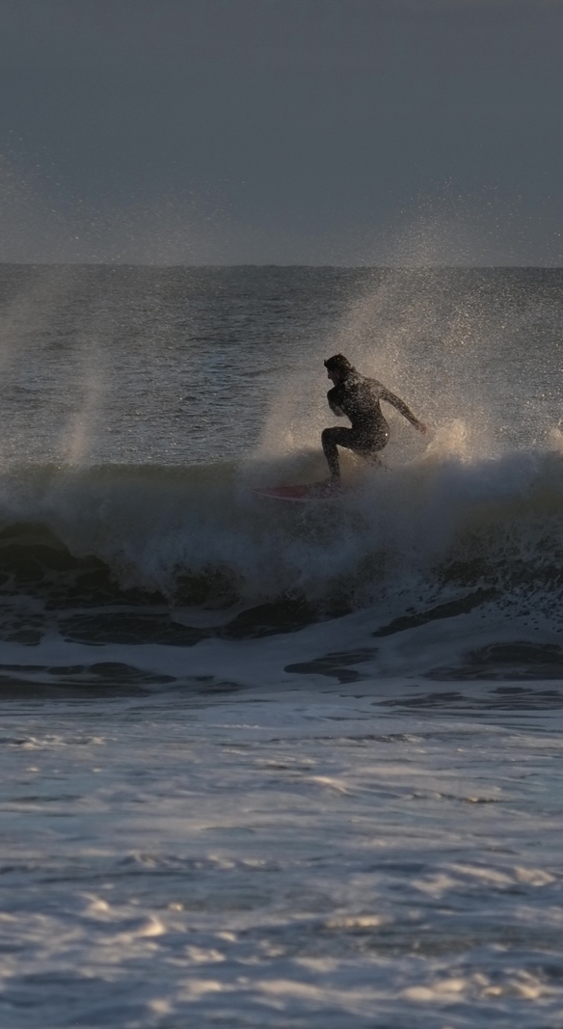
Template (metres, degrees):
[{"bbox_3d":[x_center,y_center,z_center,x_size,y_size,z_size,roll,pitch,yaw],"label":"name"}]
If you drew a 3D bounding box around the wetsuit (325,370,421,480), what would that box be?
[{"bbox_3d":[0.783,-0.777,128.000,0.780,0.920,0.720,-1,1,-41],"label":"wetsuit"}]

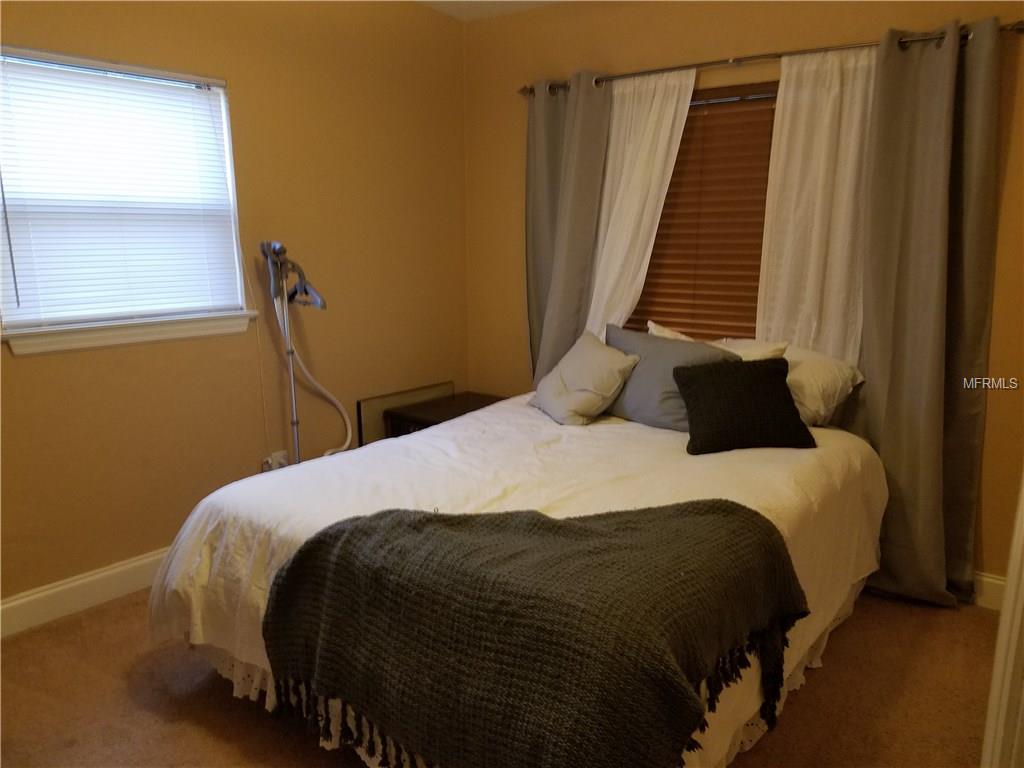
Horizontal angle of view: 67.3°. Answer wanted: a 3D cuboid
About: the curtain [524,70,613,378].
[{"bbox_3d":[0.251,-0.406,3.770,0.448,2.097,0.126,9,14,38],"label":"curtain"}]

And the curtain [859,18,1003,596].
[{"bbox_3d":[1.521,-0.206,2.794,0.481,2.080,0.126,9,14,38],"label":"curtain"}]

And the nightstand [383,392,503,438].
[{"bbox_3d":[-0.244,0.370,3.928,0.510,0.510,0.610,9,14,38],"label":"nightstand"}]

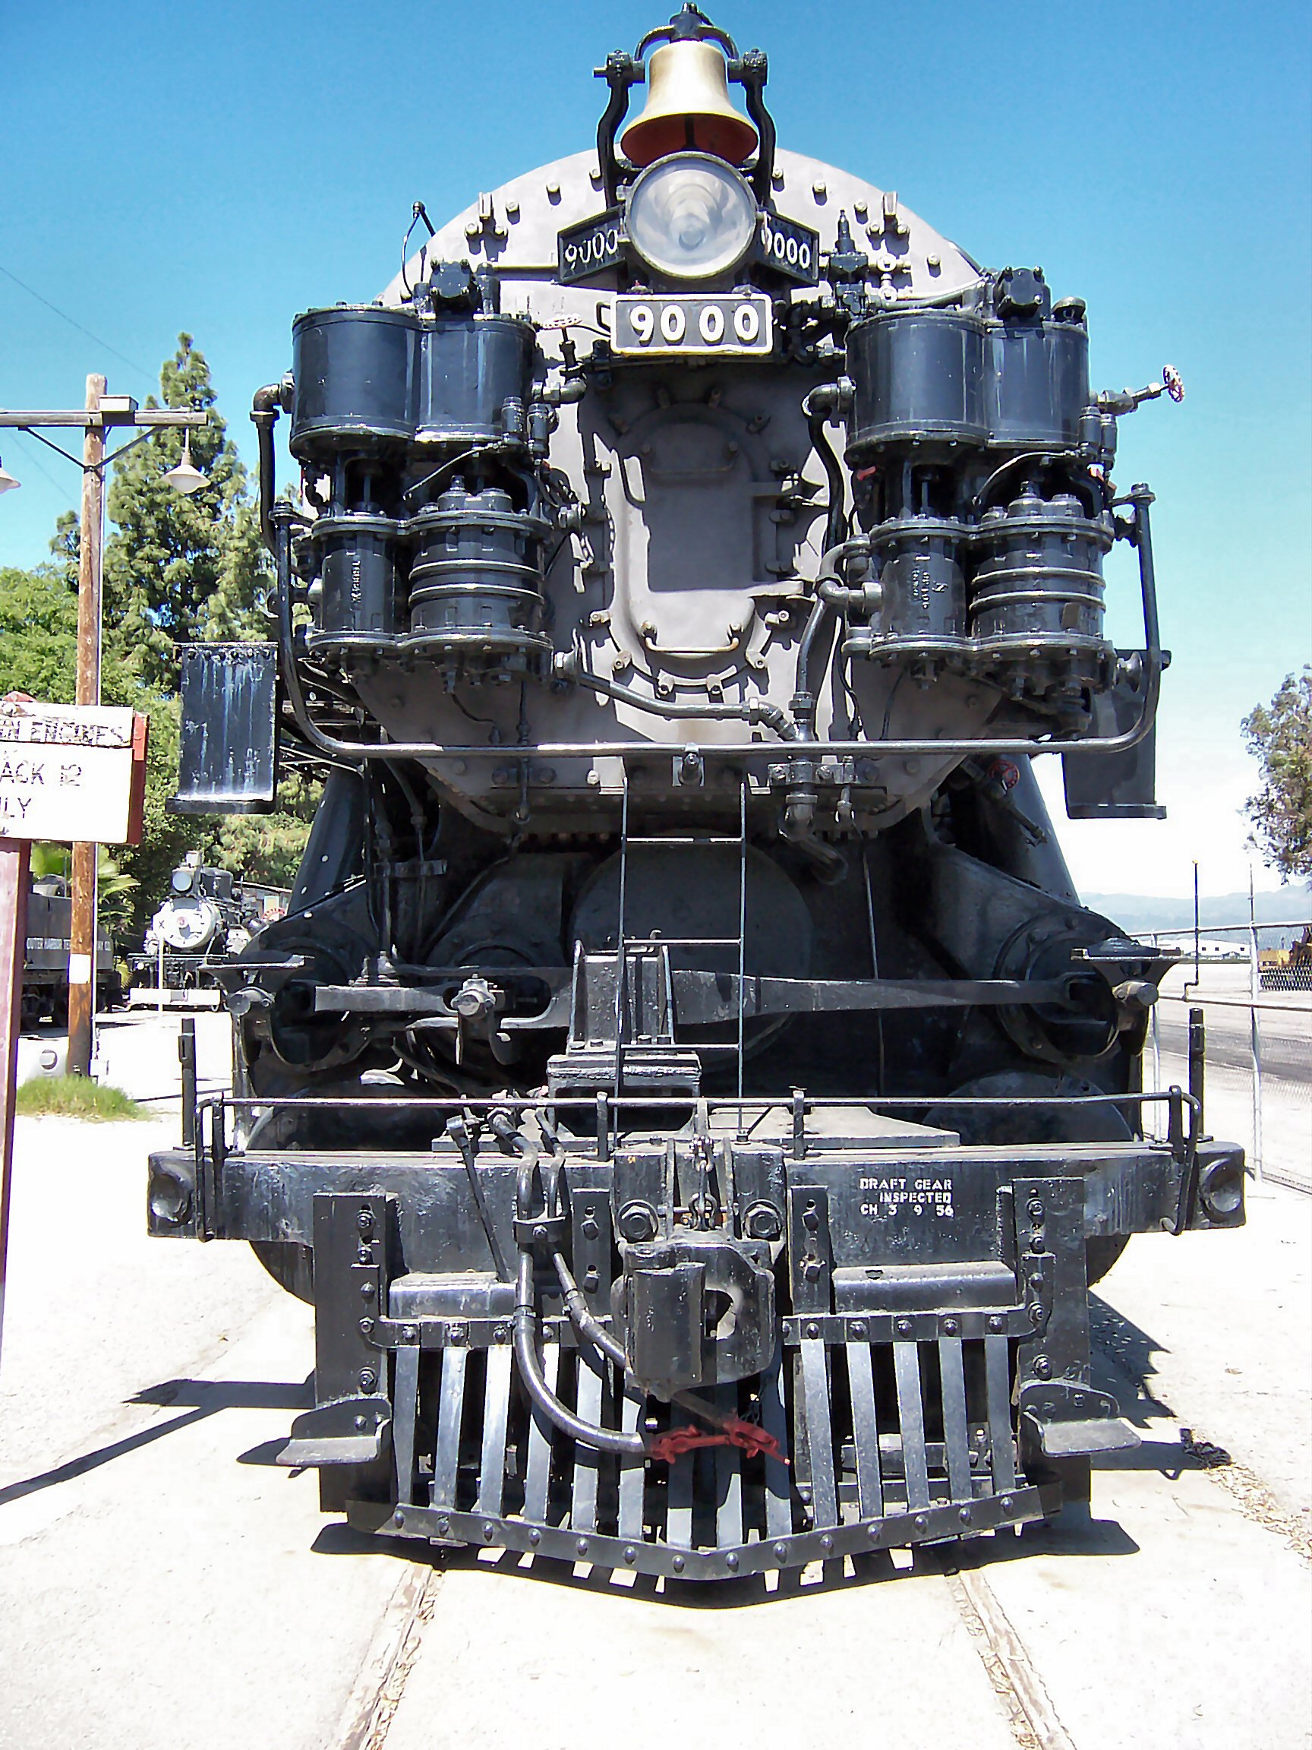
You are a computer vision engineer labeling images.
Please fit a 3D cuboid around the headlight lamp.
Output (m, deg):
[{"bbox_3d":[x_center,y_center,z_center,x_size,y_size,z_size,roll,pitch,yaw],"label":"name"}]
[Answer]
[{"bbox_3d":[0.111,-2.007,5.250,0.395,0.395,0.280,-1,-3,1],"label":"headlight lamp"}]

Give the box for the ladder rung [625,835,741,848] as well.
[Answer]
[{"bbox_3d":[0.089,-0.105,5.272,0.375,0.020,0.020,-1,-3,1],"label":"ladder rung"}]

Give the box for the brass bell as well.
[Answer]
[{"bbox_3d":[0.106,-2.490,5.336,0.438,0.300,0.438,-1,-3,1],"label":"brass bell"}]

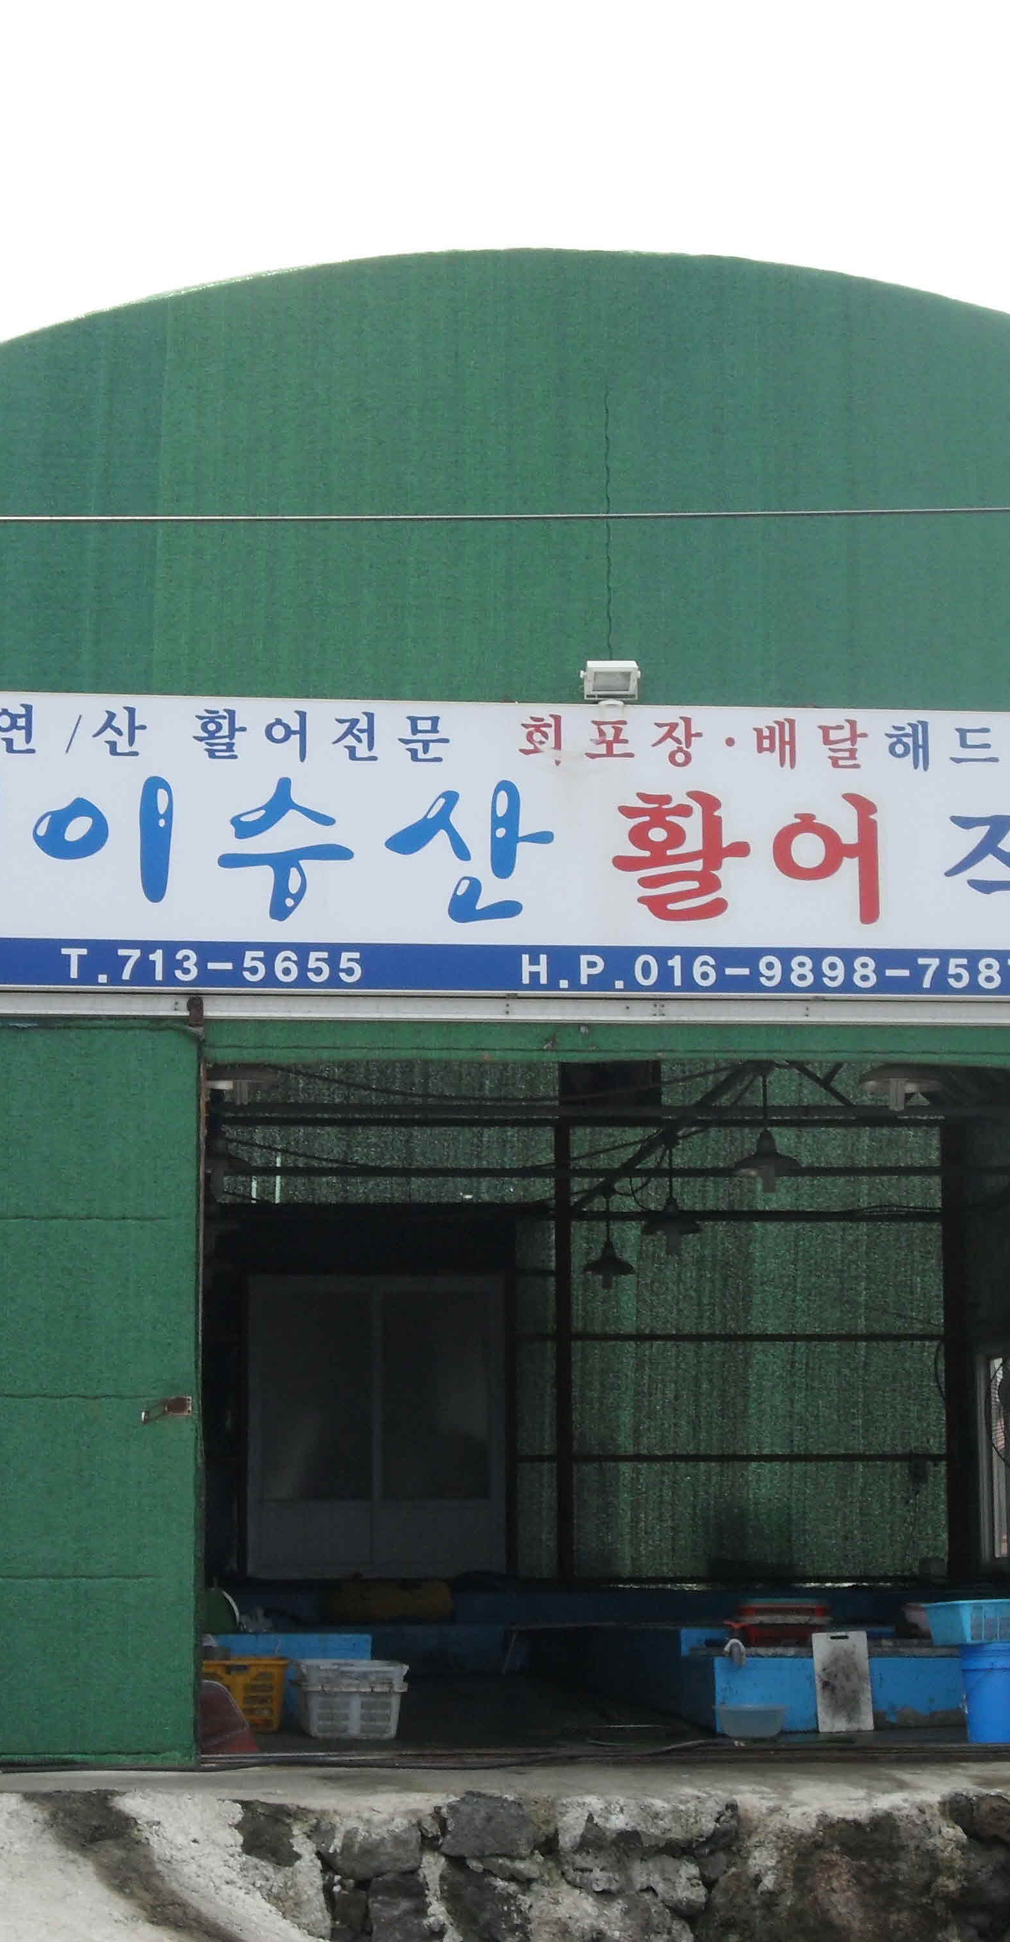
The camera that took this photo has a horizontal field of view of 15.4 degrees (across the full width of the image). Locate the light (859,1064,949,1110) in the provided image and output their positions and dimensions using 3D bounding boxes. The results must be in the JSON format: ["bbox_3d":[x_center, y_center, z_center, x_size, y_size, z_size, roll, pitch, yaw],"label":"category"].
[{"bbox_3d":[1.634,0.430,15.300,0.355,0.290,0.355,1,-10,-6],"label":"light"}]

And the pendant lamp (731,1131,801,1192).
[{"bbox_3d":[1.310,0.951,18.700,0.350,0.320,0.350,1,-10,-6],"label":"pendant lamp"}]

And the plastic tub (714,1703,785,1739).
[{"bbox_3d":[0.956,2.930,14.600,0.275,0.125,0.270,1,-10,-6],"label":"plastic tub"}]

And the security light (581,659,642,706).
[{"bbox_3d":[0.407,-1.105,14.335,0.230,0.170,0.130,1,0,-6],"label":"security light"}]

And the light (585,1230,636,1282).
[{"bbox_3d":[0.690,1.887,24.400,0.345,0.330,0.345,1,-10,-6],"label":"light"}]

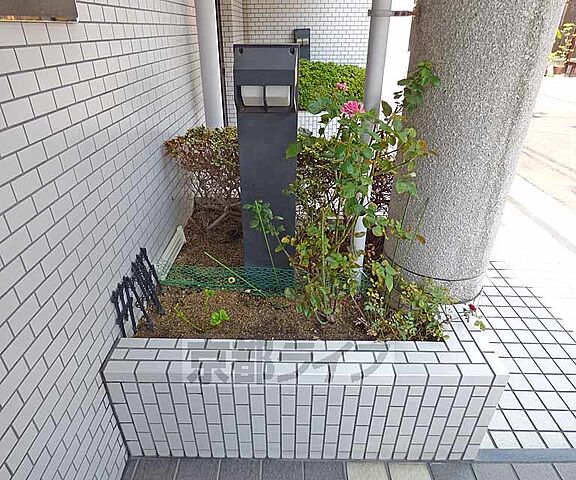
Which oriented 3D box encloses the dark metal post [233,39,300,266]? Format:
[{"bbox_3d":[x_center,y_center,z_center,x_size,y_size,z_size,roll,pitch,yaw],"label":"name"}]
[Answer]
[{"bbox_3d":[-0.068,-0.222,1.320,0.205,0.910,0.155,0,29,1],"label":"dark metal post"}]

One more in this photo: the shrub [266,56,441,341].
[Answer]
[{"bbox_3d":[0.198,-0.105,1.141,0.540,0.860,0.420,0,29,1],"label":"shrub"}]

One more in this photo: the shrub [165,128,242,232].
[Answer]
[{"bbox_3d":[-0.348,-0.325,1.871,0.440,0.520,0.460,0,29,1],"label":"shrub"}]

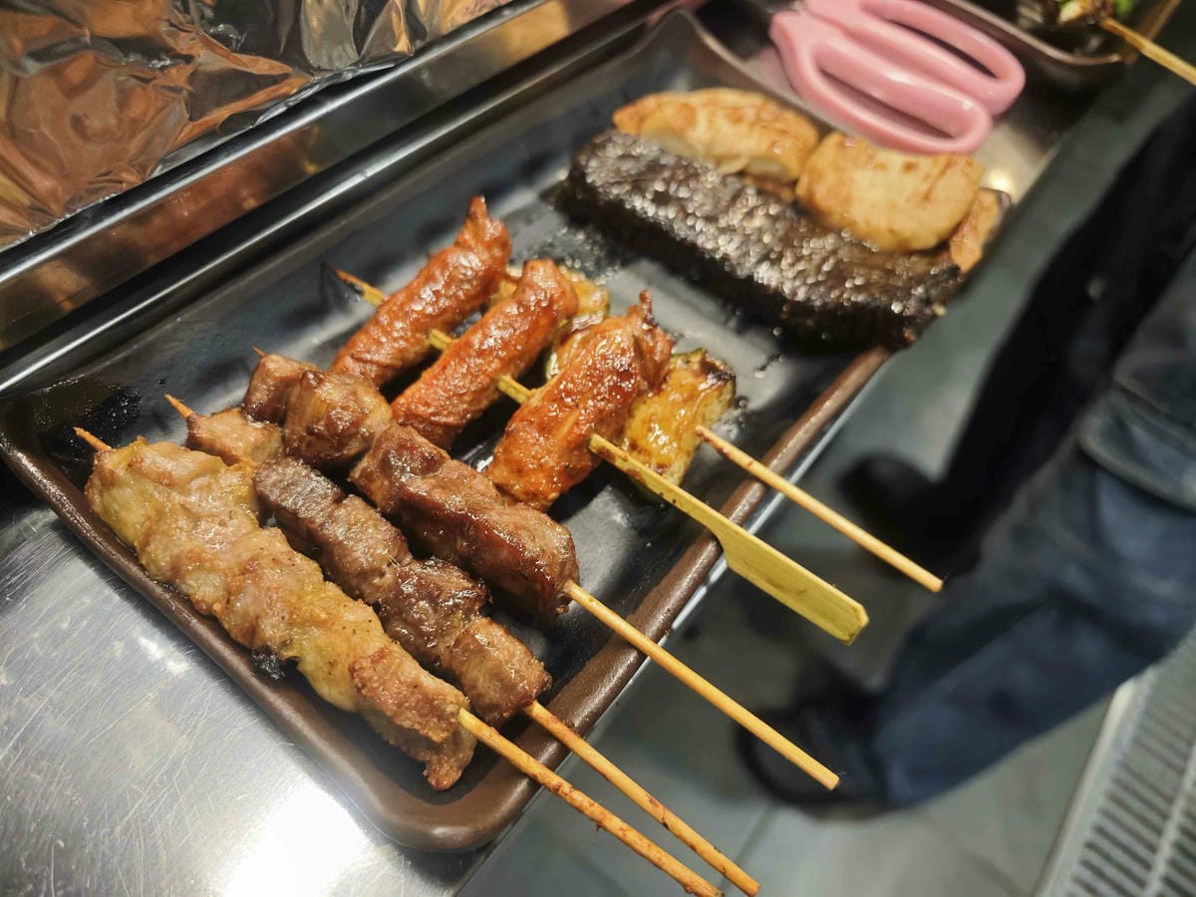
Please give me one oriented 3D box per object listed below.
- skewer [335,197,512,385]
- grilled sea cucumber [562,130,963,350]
[{"bbox_3d":[-0.047,-0.044,0.221,0.017,0.017,0.068,27,57,7],"label":"skewer"},{"bbox_3d":[0.050,-0.067,0.250,0.117,0.019,0.034,28,57,16],"label":"grilled sea cucumber"}]

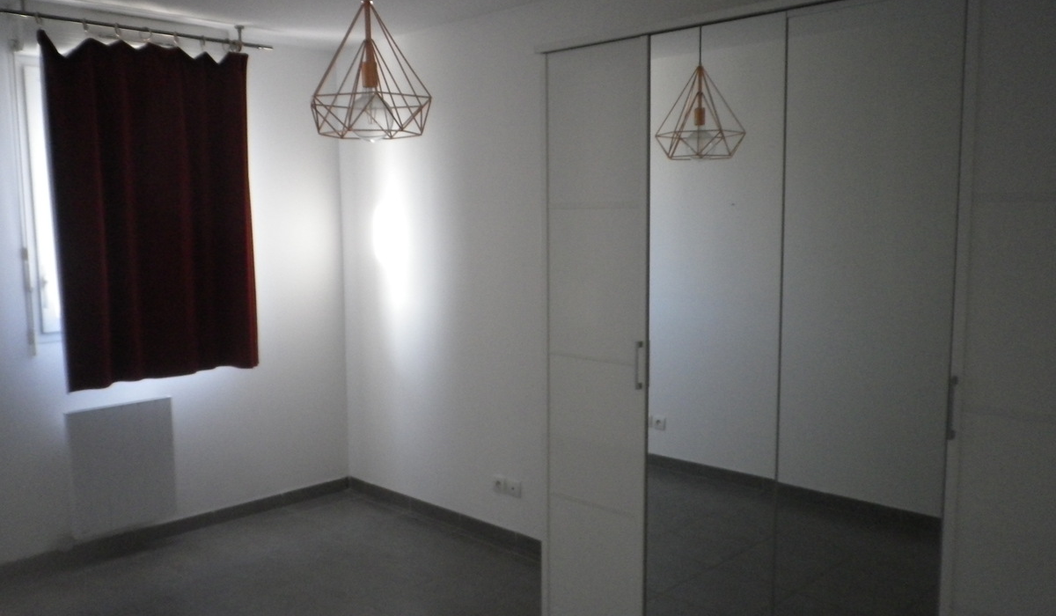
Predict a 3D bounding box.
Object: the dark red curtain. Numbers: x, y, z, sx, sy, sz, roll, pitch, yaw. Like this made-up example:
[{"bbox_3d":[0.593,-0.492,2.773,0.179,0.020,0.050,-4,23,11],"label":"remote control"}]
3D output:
[{"bbox_3d":[-1.727,-0.442,4.030,0.095,1.571,0.940,5,8,43],"label":"dark red curtain"}]

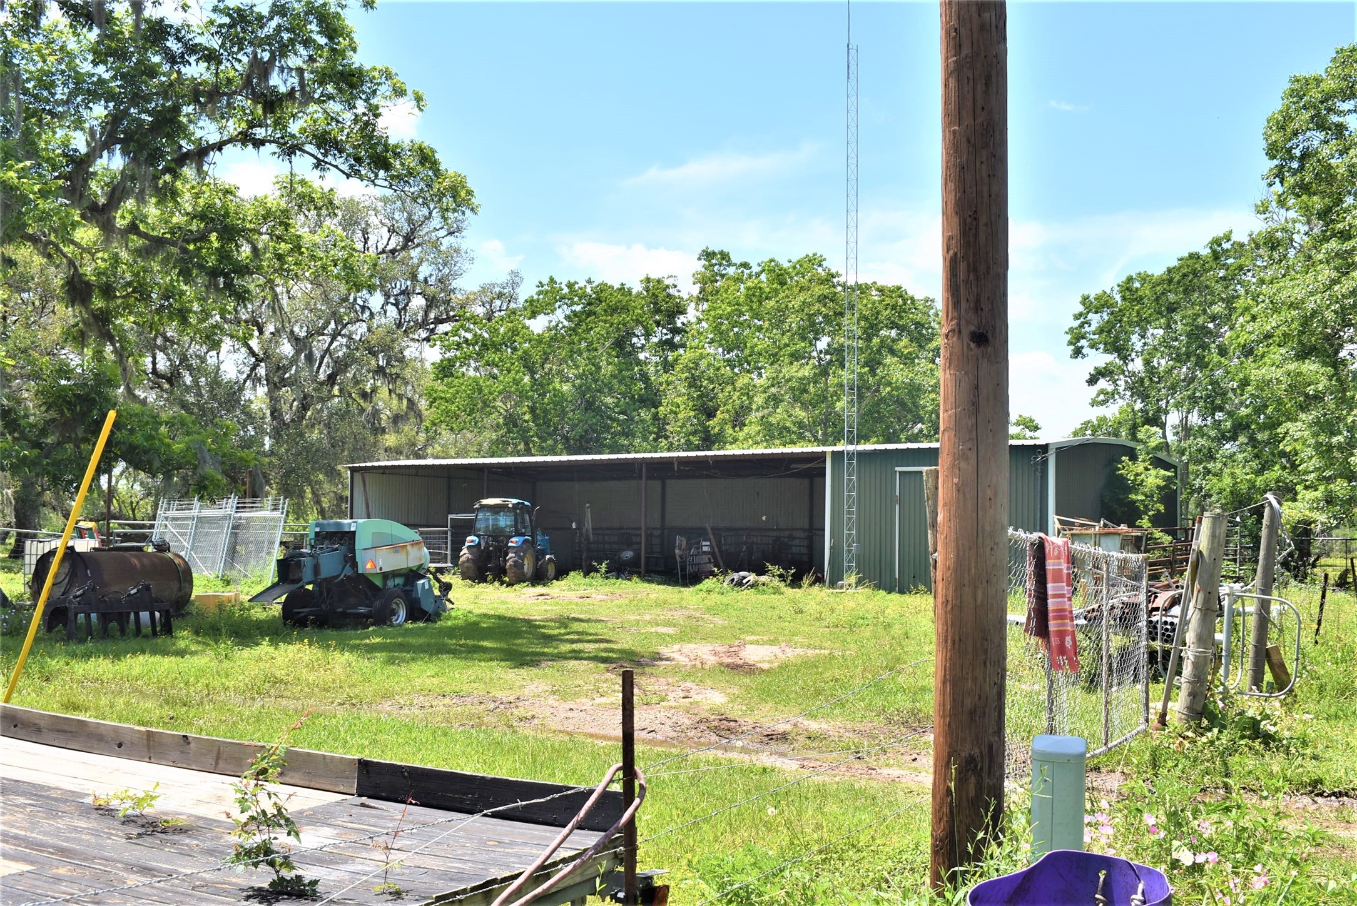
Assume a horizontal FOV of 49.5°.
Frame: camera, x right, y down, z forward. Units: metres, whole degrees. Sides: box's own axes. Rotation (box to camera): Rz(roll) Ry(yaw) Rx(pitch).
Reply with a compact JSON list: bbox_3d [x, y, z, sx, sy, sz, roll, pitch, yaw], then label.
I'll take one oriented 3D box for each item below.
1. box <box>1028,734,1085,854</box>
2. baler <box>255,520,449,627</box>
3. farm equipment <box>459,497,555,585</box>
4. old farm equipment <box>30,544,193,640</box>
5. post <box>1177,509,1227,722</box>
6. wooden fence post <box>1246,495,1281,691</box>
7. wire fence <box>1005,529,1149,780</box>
[{"bbox_3d":[1.378,1.392,5.331,0.195,0.680,0.190,-1,-3,21],"label":"box"},{"bbox_3d":[-5.271,2.023,24.690,2.400,1.760,4.900,-1,-3,25],"label":"baler"},{"bbox_3d":[-4.835,2.524,42.341,1.850,2.480,4.000,0,-3,10],"label":"farm equipment"},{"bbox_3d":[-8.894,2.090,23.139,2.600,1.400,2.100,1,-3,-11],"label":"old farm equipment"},{"bbox_3d":[3.839,1.218,10.744,0.190,1.575,0.190,7,-3,20],"label":"post"},{"bbox_3d":[5.204,1.257,13.049,0.150,1.770,0.150,4,-3,22],"label":"wooden fence post"},{"bbox_3d":[2.294,1.125,8.300,0.080,1.270,4.650,-1,-4,26],"label":"wire fence"}]

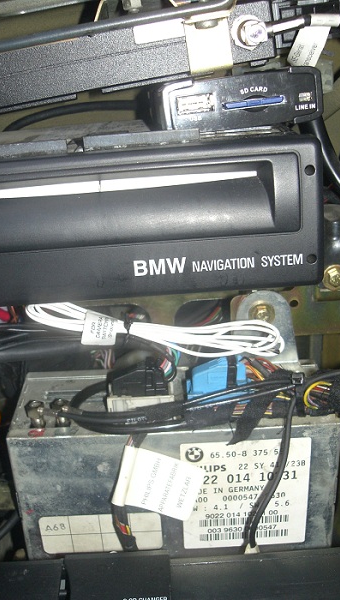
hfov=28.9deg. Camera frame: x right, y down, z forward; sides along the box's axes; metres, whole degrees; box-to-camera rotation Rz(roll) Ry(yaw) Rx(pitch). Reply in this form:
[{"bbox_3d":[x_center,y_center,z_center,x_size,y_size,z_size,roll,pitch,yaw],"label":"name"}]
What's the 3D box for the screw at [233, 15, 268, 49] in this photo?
[{"bbox_3d":[0.032,-0.108,0.266,0.013,0.013,0.013,-13,21,-9],"label":"screw"}]

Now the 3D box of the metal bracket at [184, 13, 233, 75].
[{"bbox_3d":[0.016,-0.102,0.264,0.017,0.021,0.011,-13,21,-9],"label":"metal bracket"}]

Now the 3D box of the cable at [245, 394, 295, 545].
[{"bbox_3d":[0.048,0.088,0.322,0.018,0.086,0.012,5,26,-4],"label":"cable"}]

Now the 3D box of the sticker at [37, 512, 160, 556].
[{"bbox_3d":[-0.035,0.121,0.341,0.062,0.025,0.001,-3,26,0],"label":"sticker"}]

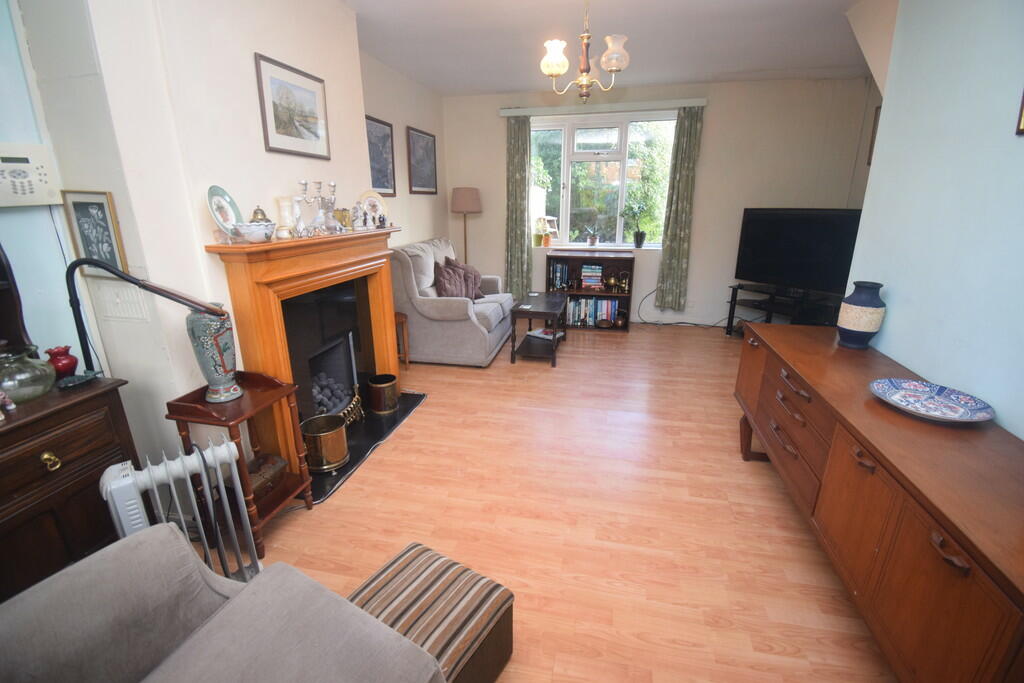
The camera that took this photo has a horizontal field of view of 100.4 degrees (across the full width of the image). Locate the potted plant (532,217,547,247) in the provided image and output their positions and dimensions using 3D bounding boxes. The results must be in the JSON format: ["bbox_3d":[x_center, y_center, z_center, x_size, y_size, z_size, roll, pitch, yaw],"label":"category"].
[{"bbox_3d":[0.329,-1.308,5.097,0.150,0.345,0.150,4,19,12],"label":"potted plant"}]

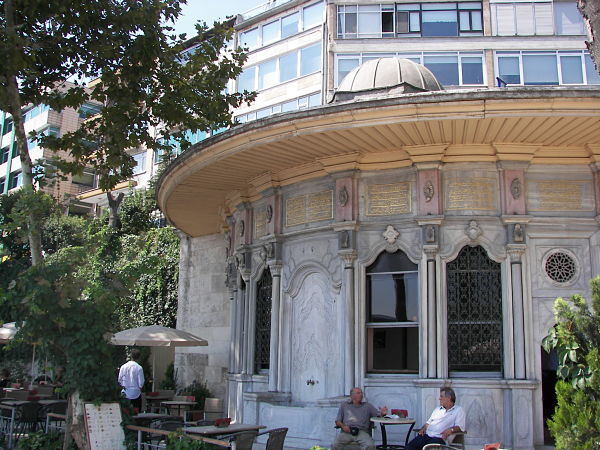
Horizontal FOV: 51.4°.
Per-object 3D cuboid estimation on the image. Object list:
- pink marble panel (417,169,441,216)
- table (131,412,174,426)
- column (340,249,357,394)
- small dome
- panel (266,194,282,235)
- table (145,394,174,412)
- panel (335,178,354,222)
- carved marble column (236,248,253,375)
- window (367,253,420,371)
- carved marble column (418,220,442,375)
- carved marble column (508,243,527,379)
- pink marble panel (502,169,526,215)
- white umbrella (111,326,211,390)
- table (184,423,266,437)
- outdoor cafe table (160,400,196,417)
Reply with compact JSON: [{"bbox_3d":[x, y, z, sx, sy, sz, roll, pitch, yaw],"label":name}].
[{"bbox_3d":[2.228,-0.565,10.794,0.381,0.822,0.120,-2,-12,15],"label":"pink marble panel"},{"bbox_3d":[-2.017,3.062,8.727,0.640,0.730,0.640,-8,-15,37],"label":"table"},{"bbox_3d":[0.889,1.724,11.261,0.280,2.598,0.260,1,-12,0],"label":"column"},{"bbox_3d":[2.266,-3.523,15.684,2.641,1.320,2.641,-1,-12,10],"label":"small dome"},{"bbox_3d":[-0.550,-0.189,13.037,0.140,0.810,0.345,9,-14,-32],"label":"panel"},{"bbox_3d":[-2.733,3.715,12.031,0.660,0.740,0.660,1,-12,0],"label":"table"},{"bbox_3d":[0.858,-0.452,11.602,0.345,0.810,0.120,-7,-15,34],"label":"panel"},{"bbox_3d":[-1.236,1.889,13.837,0.260,2.774,0.300,6,-13,-21],"label":"carved marble column"},{"bbox_3d":[1.619,1.497,10.951,0.947,2.126,0.120,-4,-13,23],"label":"window"},{"bbox_3d":[2.259,1.226,10.679,0.330,2.724,0.270,-3,-13,18],"label":"carved marble column"},{"bbox_3d":[3.664,1.416,10.452,0.280,2.247,0.260,1,-12,-1],"label":"carved marble column"},{"bbox_3d":[3.724,-0.550,10.858,0.345,0.810,0.120,1,-12,0],"label":"pink marble panel"},{"bbox_3d":[-2.968,3.129,12.718,2.050,2.156,2.050,1,-12,0],"label":"white umbrella"},{"bbox_3d":[-0.908,2.794,7.374,0.600,0.730,0.900,-8,-15,37],"label":"table"},{"bbox_3d":[-2.129,3.486,10.869,0.660,0.740,0.660,1,-12,0],"label":"outdoor cafe table"}]

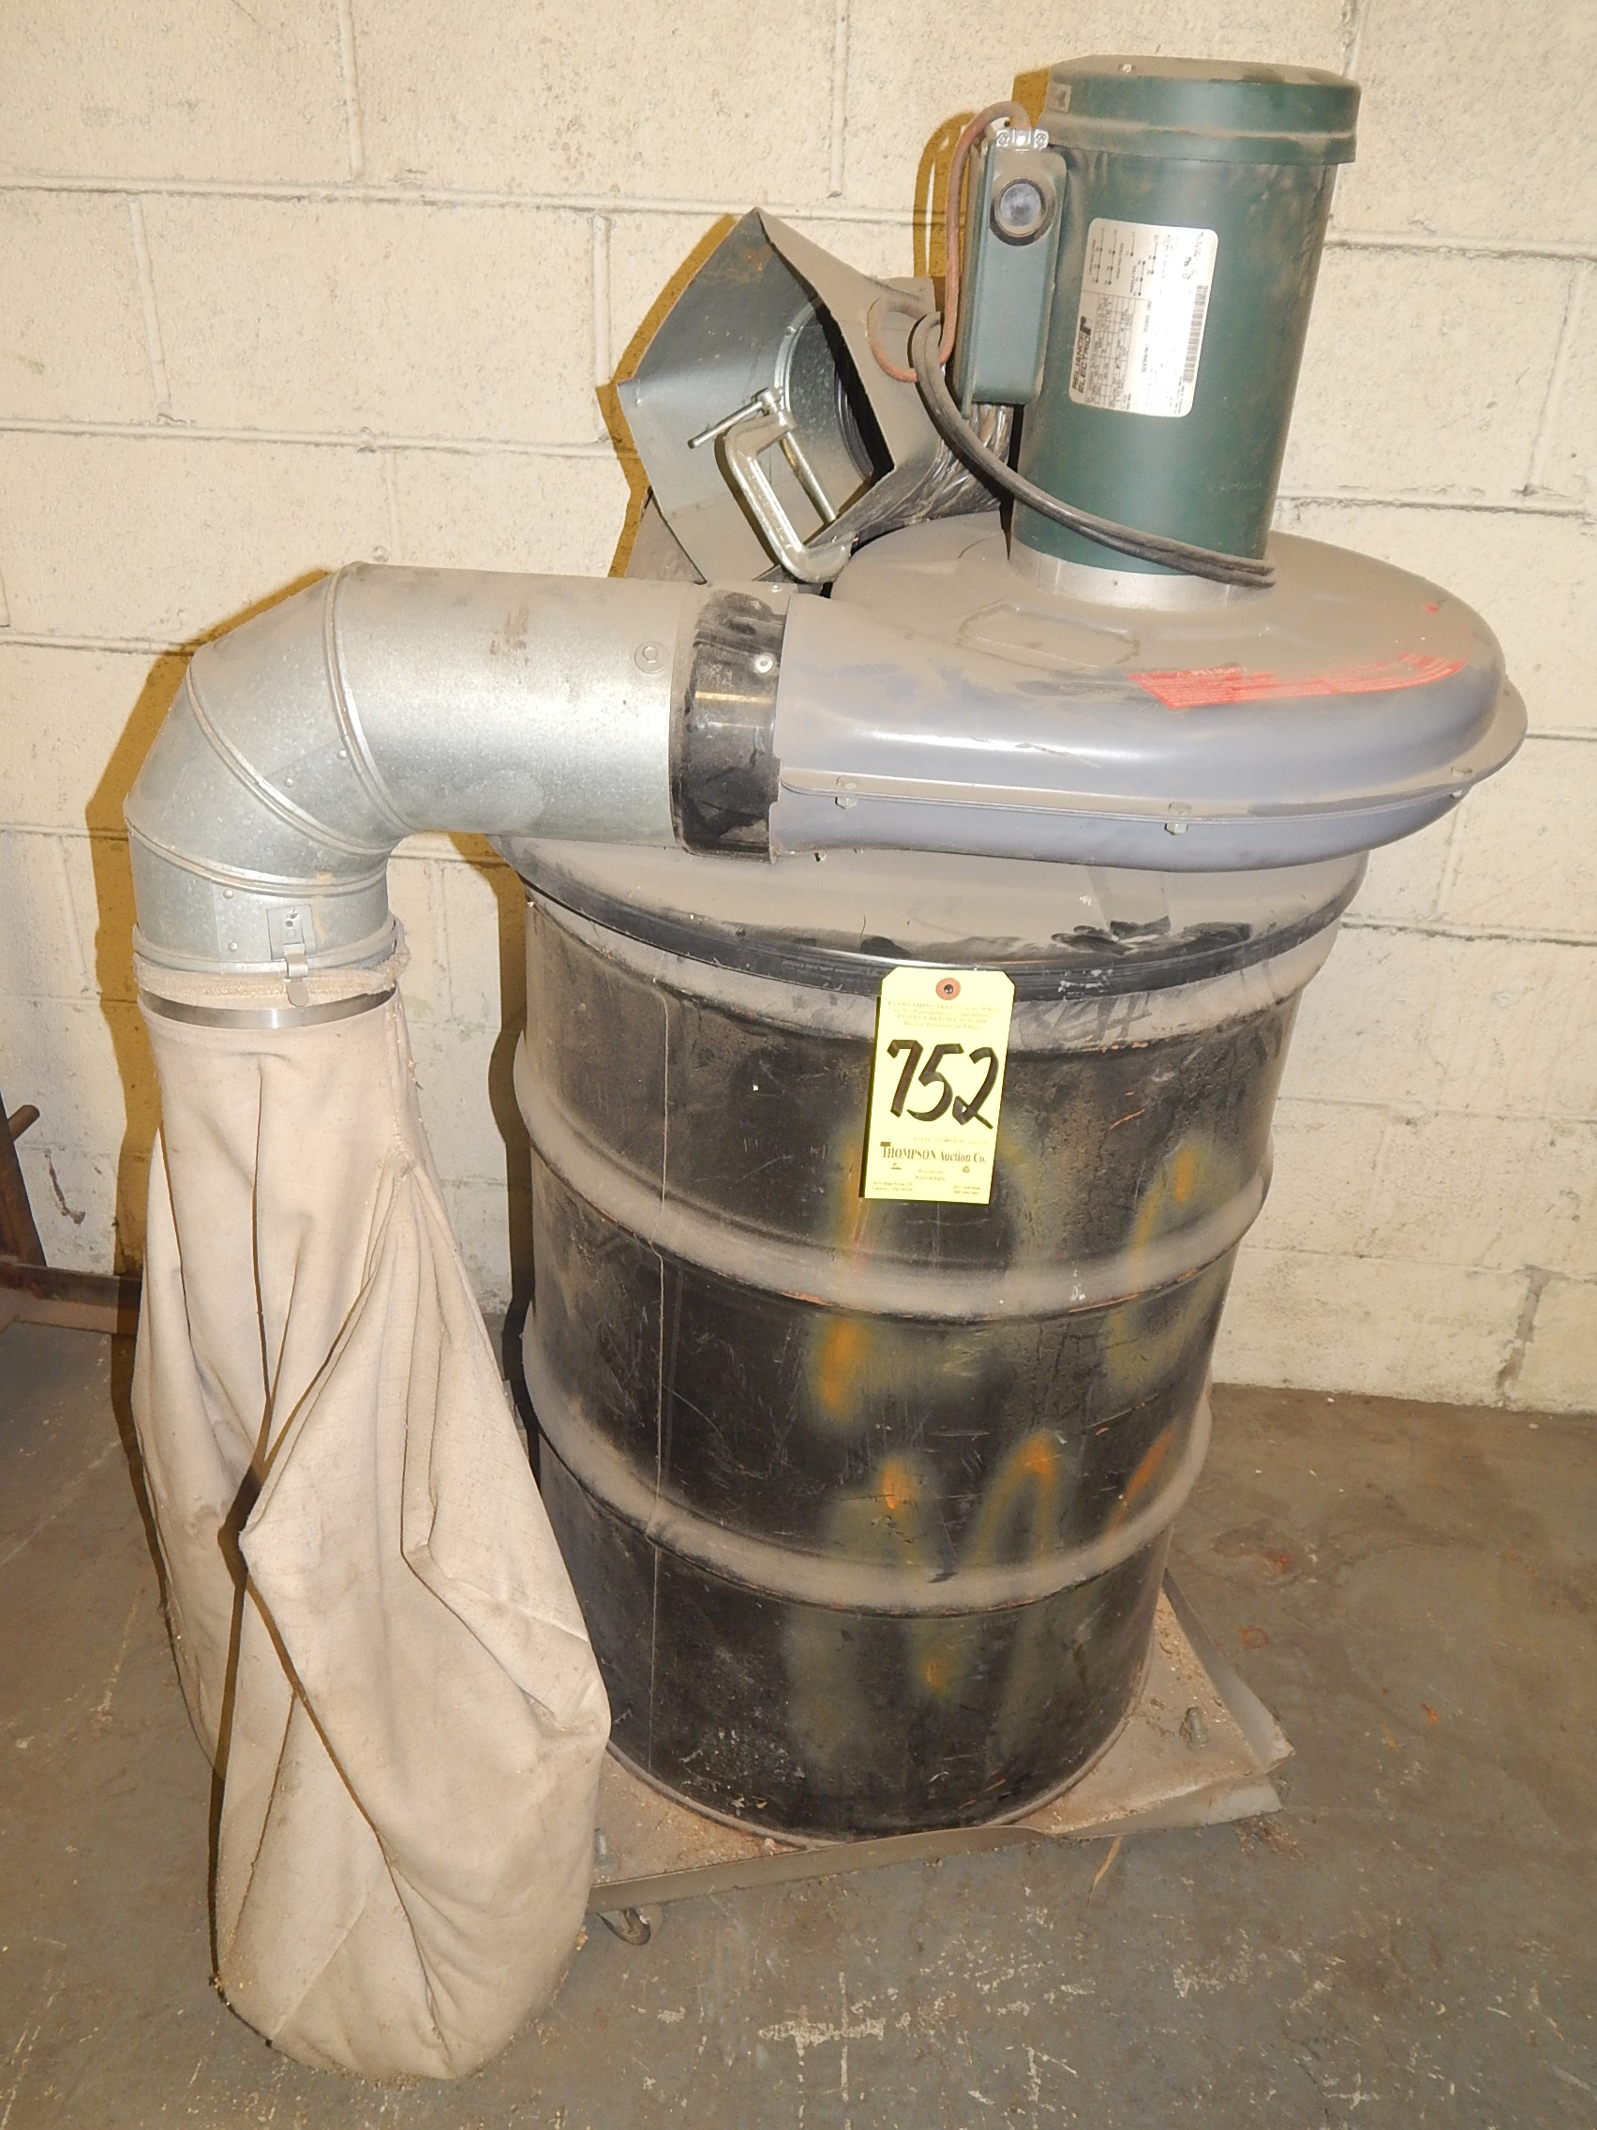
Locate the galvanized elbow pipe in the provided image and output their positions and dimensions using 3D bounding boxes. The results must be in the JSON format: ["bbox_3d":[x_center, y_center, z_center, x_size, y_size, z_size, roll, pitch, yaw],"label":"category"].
[{"bbox_3d":[-0.209,-0.181,1.061,0.402,0.231,0.159,-4,32,-11],"label":"galvanized elbow pipe"}]

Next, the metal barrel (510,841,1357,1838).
[{"bbox_3d":[0.069,0.135,1.459,0.609,0.859,0.609,-4,32,-11],"label":"metal barrel"}]

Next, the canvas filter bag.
[{"bbox_3d":[-0.303,0.331,1.250,0.322,0.855,0.332,-4,32,-11],"label":"canvas filter bag"}]

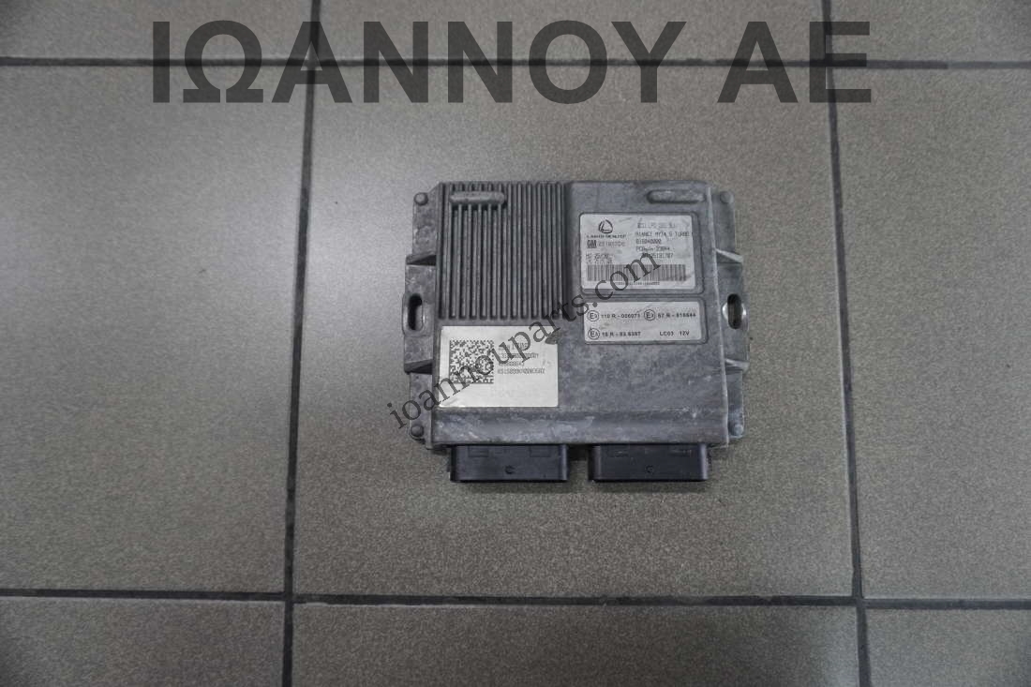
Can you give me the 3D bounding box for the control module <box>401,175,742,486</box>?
[{"bbox_3d":[0.035,-0.007,0.396,0.201,0.037,0.168,0,82,0],"label":"control module"}]

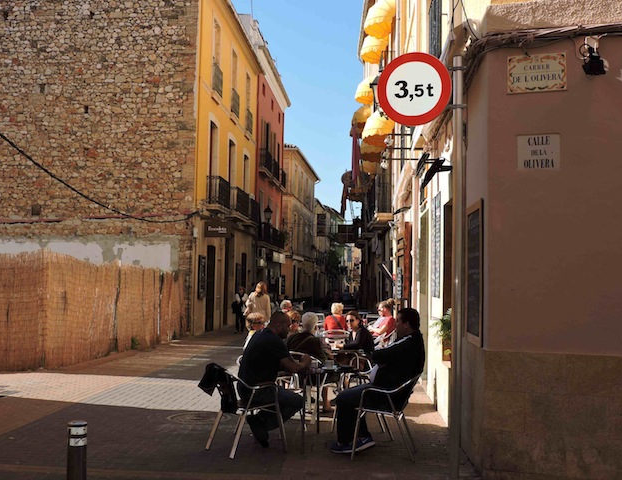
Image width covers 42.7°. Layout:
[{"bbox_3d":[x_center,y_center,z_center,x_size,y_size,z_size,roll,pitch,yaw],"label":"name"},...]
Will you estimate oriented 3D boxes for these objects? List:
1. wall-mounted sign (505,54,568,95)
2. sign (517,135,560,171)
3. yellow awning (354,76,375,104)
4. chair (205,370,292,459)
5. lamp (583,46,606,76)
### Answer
[{"bbox_3d":[1.880,-1.384,6.609,0.475,0.315,0.025,0,-4,21],"label":"wall-mounted sign"},{"bbox_3d":[1.880,-0.722,6.562,0.330,0.285,0.025,0,-4,21],"label":"sign"},{"bbox_3d":[2.220,-6.040,31.800,1.000,0.950,1.200,1,-4,3],"label":"yellow awning"},{"bbox_3d":[-0.597,1.543,7.225,0.600,0.770,0.560,3,-4,-32],"label":"chair"},{"bbox_3d":[2.264,-1.431,6.372,0.180,0.220,0.170,0,-4,21],"label":"lamp"}]

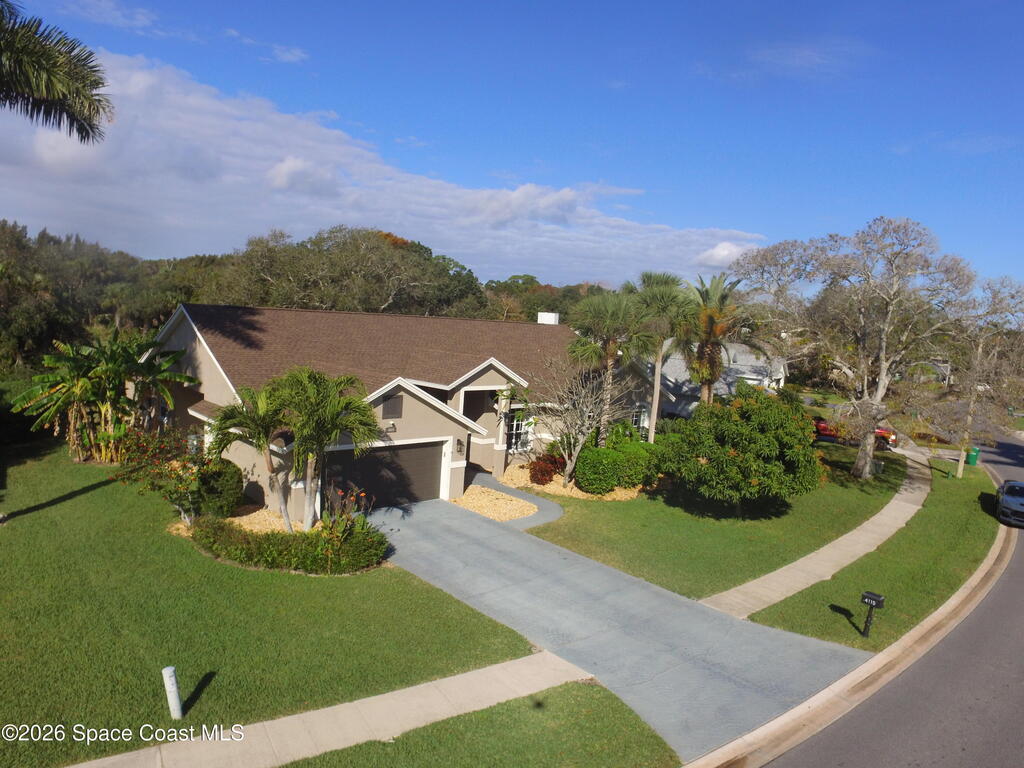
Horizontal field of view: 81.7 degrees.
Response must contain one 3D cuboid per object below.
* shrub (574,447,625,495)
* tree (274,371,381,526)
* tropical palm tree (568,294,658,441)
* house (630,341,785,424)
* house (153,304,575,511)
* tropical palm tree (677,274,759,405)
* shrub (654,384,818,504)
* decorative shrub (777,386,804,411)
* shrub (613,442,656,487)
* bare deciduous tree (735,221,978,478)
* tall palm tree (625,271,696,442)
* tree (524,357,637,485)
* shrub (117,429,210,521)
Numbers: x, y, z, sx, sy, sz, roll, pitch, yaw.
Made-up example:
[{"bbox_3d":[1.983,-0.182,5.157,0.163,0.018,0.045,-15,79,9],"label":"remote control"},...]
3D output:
[{"bbox_3d":[3.653,3.632,24.700,2.050,1.800,2.000,4,4,9],"label":"shrub"},{"bbox_3d":[-5.707,2.073,18.300,3.200,5.000,3.000,2,5,-17],"label":"tree"},{"bbox_3d":[4.707,-0.012,28.413,4.100,8.520,4.100,5,5,9],"label":"tropical palm tree"},{"bbox_3d":[19.265,-0.147,58.000,12.500,6.000,16.500,6,5,37],"label":"house"},{"bbox_3d":[-4.159,0.073,30.208,16.500,6.500,23.000,9,6,44],"label":"house"},{"bbox_3d":[9.755,-0.223,28.663,4.100,9.820,4.100,6,5,19],"label":"tropical palm tree"},{"bbox_3d":[8.675,2.532,22.618,5.900,5.060,5.600,6,5,21],"label":"shrub"},{"bbox_3d":[24.950,1.478,53.000,2.400,2.500,2.400,5,5,25],"label":"decorative shrub"},{"bbox_3d":[5.556,3.592,26.400,1.900,1.850,1.900,4,4,12],"label":"shrub"},{"bbox_3d":[18.259,-1.920,32.302,11.300,13.920,10.500,7,5,29],"label":"bare deciduous tree"},{"bbox_3d":[7.781,-0.812,31.000,3.900,10.000,3.900,4,4,14],"label":"tall palm tree"},{"bbox_3d":[2.843,1.673,24.719,4.500,5.500,4.300,5,5,7],"label":"tree"},{"bbox_3d":[-11.016,2.861,18.700,3.000,2.600,2.600,0,5,-30],"label":"shrub"}]

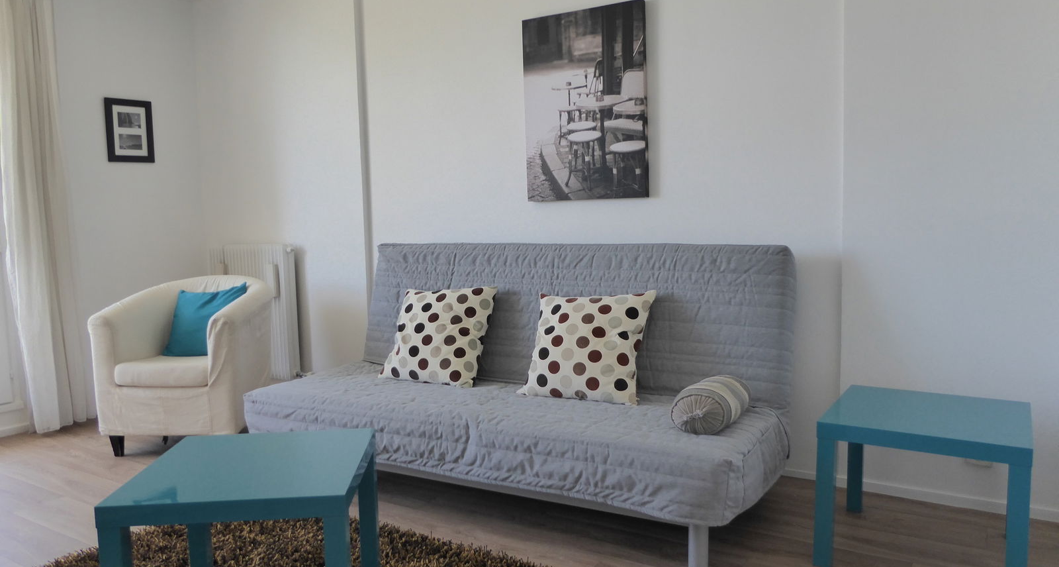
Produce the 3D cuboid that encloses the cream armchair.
[{"bbox_3d":[-1.694,0.388,3.906,0.770,0.780,0.720,-1,5,7],"label":"cream armchair"}]

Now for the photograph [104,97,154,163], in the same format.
[{"bbox_3d":[-2.356,-0.897,4.508,0.020,0.365,0.280,2,6,32],"label":"photograph"}]

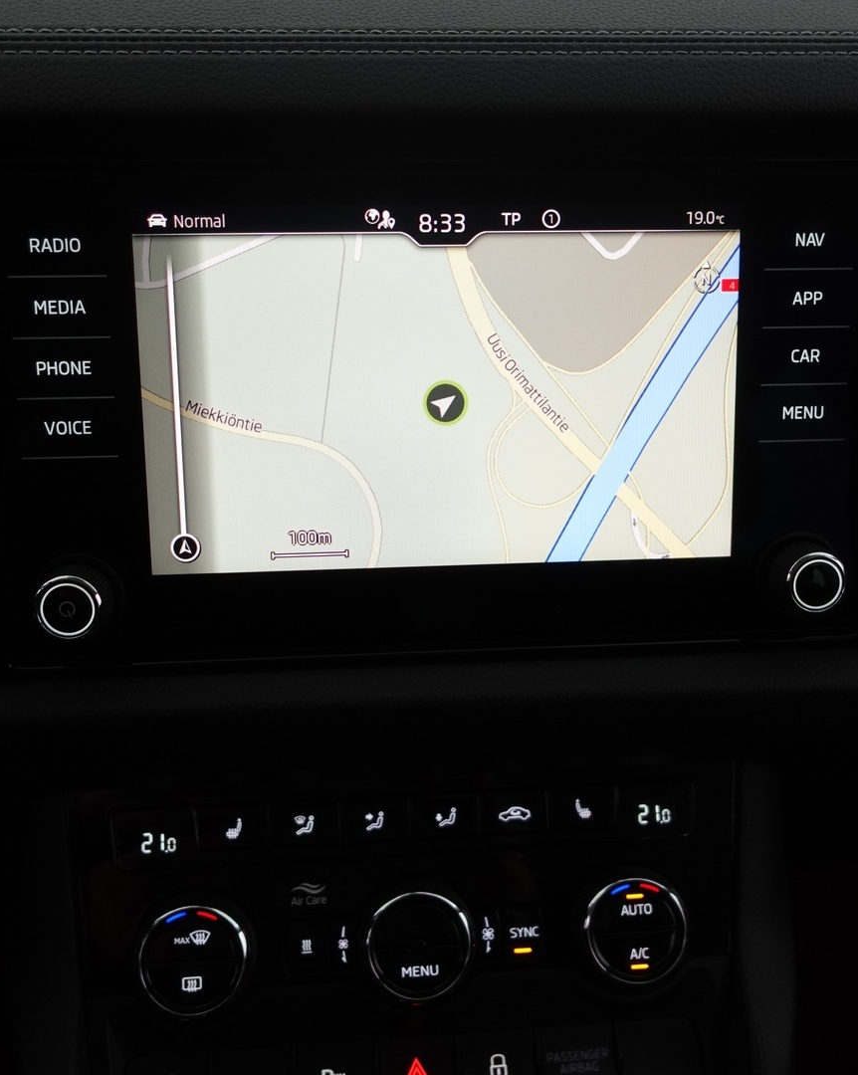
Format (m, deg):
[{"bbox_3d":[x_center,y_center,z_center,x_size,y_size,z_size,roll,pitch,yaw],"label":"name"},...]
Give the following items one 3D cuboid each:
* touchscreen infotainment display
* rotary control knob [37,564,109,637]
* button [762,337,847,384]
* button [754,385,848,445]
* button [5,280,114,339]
[{"bbox_3d":[0.005,-0.043,0.317,0.174,0.104,0.010,-2,9,-5],"label":"touchscreen infotainment display"},{"bbox_3d":[-0.101,0.019,0.306,0.020,0.020,0.015,-2,9,-5],"label":"rotary control knob"},{"bbox_3d":[0.113,-0.054,0.322,0.027,0.016,0.004,-2,9,-5],"label":"button"},{"bbox_3d":[0.113,-0.037,0.324,0.027,0.017,0.004,-2,9,-5],"label":"button"},{"bbox_3d":[-0.103,-0.064,0.301,0.028,0.016,0.004,-2,9,-5],"label":"button"}]

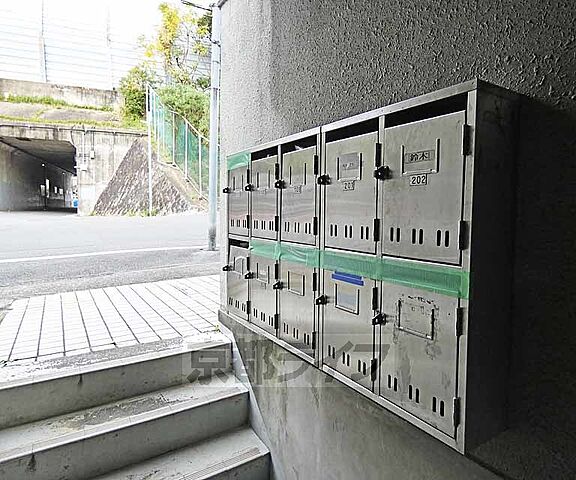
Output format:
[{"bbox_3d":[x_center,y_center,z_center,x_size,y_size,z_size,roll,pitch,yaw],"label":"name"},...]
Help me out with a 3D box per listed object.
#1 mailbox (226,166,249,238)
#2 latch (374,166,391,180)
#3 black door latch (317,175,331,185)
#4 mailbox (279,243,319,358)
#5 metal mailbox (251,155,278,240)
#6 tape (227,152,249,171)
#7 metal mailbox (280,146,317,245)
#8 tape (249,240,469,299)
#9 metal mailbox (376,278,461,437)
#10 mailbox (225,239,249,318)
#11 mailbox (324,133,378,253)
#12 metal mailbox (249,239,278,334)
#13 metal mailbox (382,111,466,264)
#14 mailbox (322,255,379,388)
[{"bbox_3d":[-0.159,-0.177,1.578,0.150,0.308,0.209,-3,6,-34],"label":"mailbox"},{"bbox_3d":[0.218,-0.152,0.789,0.026,0.028,0.020,-3,6,-34],"label":"latch"},{"bbox_3d":[0.100,-0.168,0.964,0.026,0.027,0.022,-3,6,-34],"label":"black door latch"},{"bbox_3d":[0.100,0.191,1.190,0.173,0.335,0.204,-3,6,-34],"label":"mailbox"},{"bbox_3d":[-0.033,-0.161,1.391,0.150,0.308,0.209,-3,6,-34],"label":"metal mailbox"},{"bbox_3d":[-0.219,-0.347,1.521,0.010,0.058,0.222,-3,6,-34],"label":"tape"},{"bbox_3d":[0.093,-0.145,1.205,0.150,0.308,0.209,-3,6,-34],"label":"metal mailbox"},{"bbox_3d":[0.103,0.059,1.077,0.010,0.056,0.929,-3,6,-34],"label":"tape"},{"bbox_3d":[0.353,0.235,0.818,0.173,0.315,0.207,-3,6,-34],"label":"metal mailbox"},{"bbox_3d":[-0.151,0.159,1.530,0.152,0.333,0.204,-3,6,-34],"label":"mailbox"},{"bbox_3d":[0.221,-0.133,0.947,0.152,0.321,0.210,-3,6,-34],"label":"mailbox"},{"bbox_3d":[-0.032,0.174,1.353,0.152,0.333,0.214,-3,6,-34],"label":"metal mailbox"},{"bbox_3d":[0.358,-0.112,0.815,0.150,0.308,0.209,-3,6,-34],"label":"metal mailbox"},{"bbox_3d":[0.233,0.208,0.995,0.173,0.335,0.206,-3,6,-34],"label":"mailbox"}]

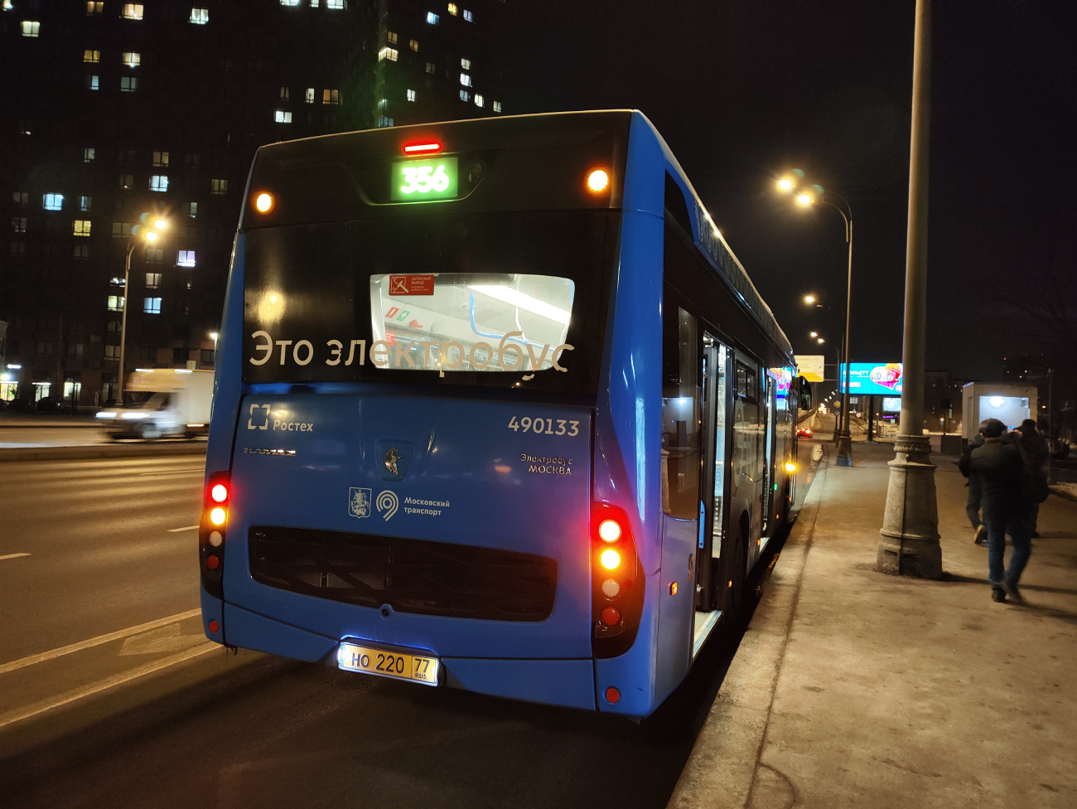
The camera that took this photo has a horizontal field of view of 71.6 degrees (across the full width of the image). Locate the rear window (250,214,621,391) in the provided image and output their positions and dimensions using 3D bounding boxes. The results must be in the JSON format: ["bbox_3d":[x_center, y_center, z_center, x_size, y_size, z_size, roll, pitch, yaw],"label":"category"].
[{"bbox_3d":[-0.633,-0.493,3.665,2.090,0.840,0.090,2,-1,22],"label":"rear window"}]

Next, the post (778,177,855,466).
[{"bbox_3d":[12.325,-3.565,32.720,2.900,12.300,2.000,2,-1,22],"label":"post"}]

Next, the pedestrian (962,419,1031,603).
[{"bbox_3d":[4.431,1.006,7.227,0.550,1.730,0.500,1,-1,27],"label":"pedestrian"}]

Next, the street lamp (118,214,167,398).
[{"bbox_3d":[-23.881,-4.684,44.660,3.250,12.200,0.750,2,-1,21],"label":"street lamp"}]

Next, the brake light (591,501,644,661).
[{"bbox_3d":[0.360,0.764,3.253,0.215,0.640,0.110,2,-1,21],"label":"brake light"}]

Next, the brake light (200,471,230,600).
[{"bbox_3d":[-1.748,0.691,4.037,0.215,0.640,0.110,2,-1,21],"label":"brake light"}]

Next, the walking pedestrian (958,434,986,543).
[{"bbox_3d":[6.655,1.198,11.200,0.580,1.680,0.600,2,-1,23],"label":"walking pedestrian"}]

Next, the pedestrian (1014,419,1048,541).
[{"bbox_3d":[7.575,1.152,11.539,0.550,1.790,0.500,1,-1,27],"label":"pedestrian"}]

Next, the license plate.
[{"bbox_3d":[-0.727,1.248,3.606,0.530,0.125,0.020,2,-1,21],"label":"license plate"}]

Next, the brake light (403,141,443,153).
[{"bbox_3d":[-0.574,-1.276,3.708,0.215,0.040,0.035,2,-1,22],"label":"brake light"}]

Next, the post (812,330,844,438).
[{"bbox_3d":[32.244,-1.902,84.060,3.250,12.200,0.750,2,-1,21],"label":"post"}]

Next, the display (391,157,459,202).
[{"bbox_3d":[-0.563,-1.105,3.681,0.375,0.200,0.050,2,-1,22],"label":"display"}]

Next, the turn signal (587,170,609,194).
[{"bbox_3d":[0.272,-1.017,3.400,0.100,0.100,0.035,2,-1,21],"label":"turn signal"}]

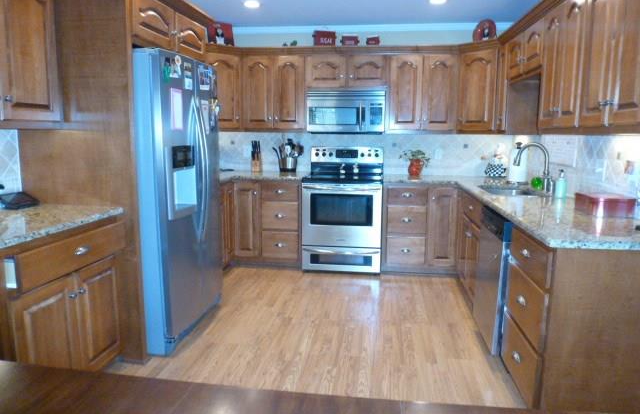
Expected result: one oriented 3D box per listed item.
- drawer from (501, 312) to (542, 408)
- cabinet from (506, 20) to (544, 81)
[{"bbox_3d":[1.171,0.724,2.109,0.450,0.270,0.570,2,9,8],"label":"drawer"},{"bbox_3d":[1.692,-1.143,3.337,0.342,0.335,0.851,2,9,8],"label":"cabinet"}]

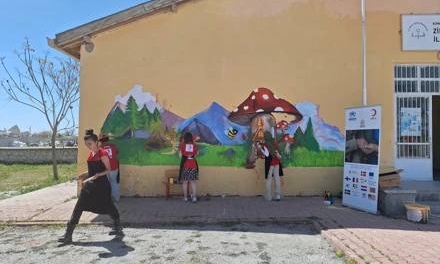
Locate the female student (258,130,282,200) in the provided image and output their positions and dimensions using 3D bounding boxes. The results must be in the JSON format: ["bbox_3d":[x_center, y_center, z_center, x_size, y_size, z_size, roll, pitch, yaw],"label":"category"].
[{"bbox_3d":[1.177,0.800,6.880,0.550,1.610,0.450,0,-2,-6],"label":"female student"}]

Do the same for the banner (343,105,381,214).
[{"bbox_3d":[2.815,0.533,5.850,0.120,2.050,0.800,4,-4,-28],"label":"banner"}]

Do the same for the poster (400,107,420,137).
[{"bbox_3d":[4.746,-0.238,7.250,0.500,0.690,0.015,0,-2,0],"label":"poster"}]

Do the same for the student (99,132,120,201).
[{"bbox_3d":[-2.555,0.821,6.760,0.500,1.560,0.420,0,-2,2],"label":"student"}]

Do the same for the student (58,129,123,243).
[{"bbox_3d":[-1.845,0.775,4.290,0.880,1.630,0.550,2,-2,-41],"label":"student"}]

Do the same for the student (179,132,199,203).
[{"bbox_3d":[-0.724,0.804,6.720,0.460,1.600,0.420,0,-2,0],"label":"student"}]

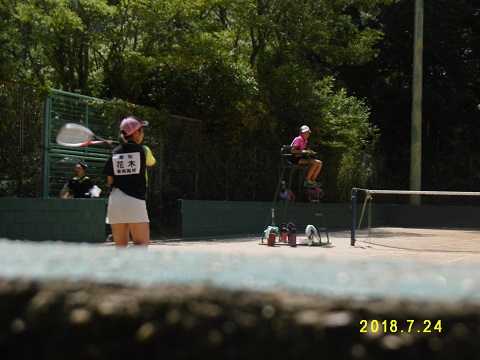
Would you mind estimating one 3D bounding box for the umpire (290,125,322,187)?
[{"bbox_3d":[1.256,-0.460,20.800,0.640,1.190,0.440,0,-1,24],"label":"umpire"}]

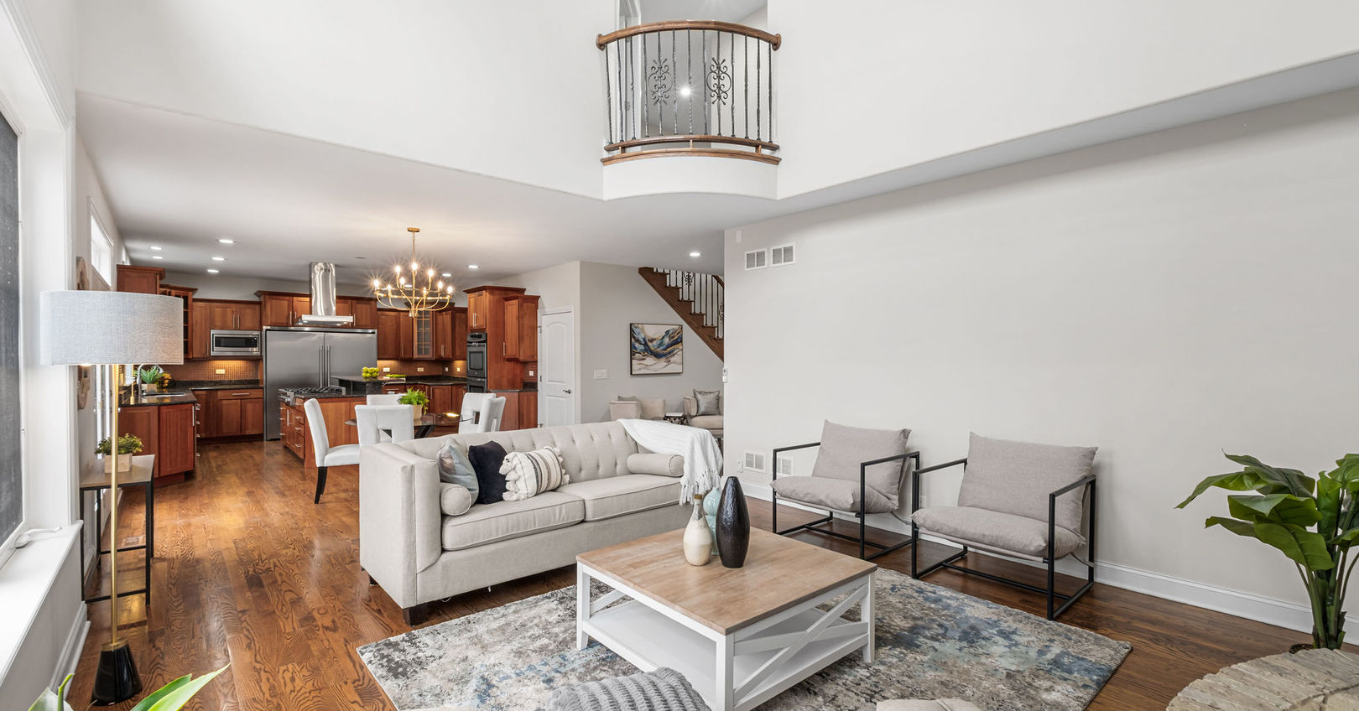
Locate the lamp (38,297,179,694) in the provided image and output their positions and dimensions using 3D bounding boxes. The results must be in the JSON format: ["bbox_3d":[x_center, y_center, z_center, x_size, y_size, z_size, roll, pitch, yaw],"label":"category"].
[{"bbox_3d":[-2.400,0.593,2.414,0.425,1.694,0.425,0,0,-45],"label":"lamp"}]

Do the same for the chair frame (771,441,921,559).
[{"bbox_3d":[1.297,1.095,4.485,0.720,0.690,0.800,0,0,-39],"label":"chair frame"}]

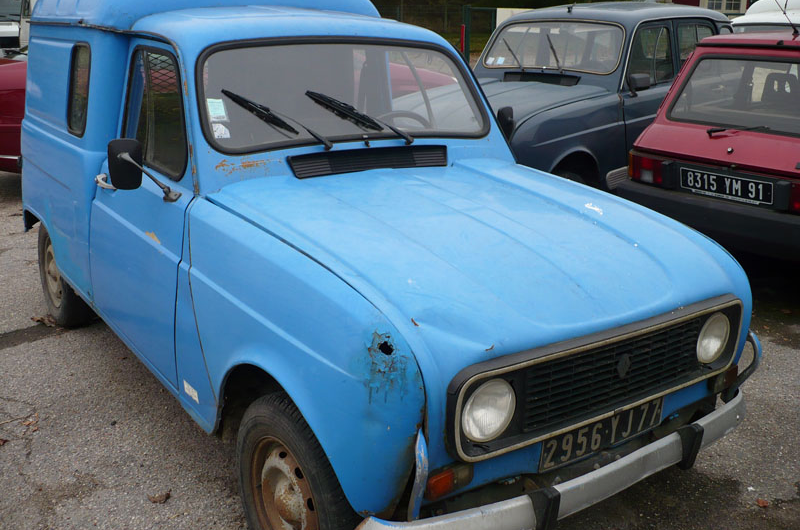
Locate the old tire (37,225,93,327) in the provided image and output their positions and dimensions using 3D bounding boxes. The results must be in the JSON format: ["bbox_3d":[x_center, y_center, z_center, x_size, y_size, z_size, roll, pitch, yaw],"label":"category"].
[{"bbox_3d":[-1.682,0.018,4.322,0.150,0.560,0.560,-10,21,-35],"label":"old tire"}]

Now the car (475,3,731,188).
[{"bbox_3d":[1.450,-1.300,7.130,1.490,1.540,3.660,15,23,39],"label":"car"}]

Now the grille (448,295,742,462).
[{"bbox_3d":[0.556,0.276,2.302,1.140,0.245,0.085,-10,21,-35],"label":"grille"}]

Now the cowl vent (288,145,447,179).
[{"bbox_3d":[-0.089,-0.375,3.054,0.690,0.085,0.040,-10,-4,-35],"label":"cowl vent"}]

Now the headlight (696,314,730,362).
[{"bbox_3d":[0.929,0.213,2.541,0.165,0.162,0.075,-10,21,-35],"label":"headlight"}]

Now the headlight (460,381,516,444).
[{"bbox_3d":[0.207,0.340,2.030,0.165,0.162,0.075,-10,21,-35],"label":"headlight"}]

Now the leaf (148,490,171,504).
[{"bbox_3d":[-0.805,0.775,2.864,0.078,0.025,0.060,-4,18,-17],"label":"leaf"}]

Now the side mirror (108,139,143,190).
[{"bbox_3d":[-0.880,-0.325,2.740,0.113,0.170,0.045,-1,18,-11],"label":"side mirror"}]

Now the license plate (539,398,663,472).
[{"bbox_3d":[0.561,0.458,2.340,0.505,0.105,0.015,-10,21,-35],"label":"license plate"}]

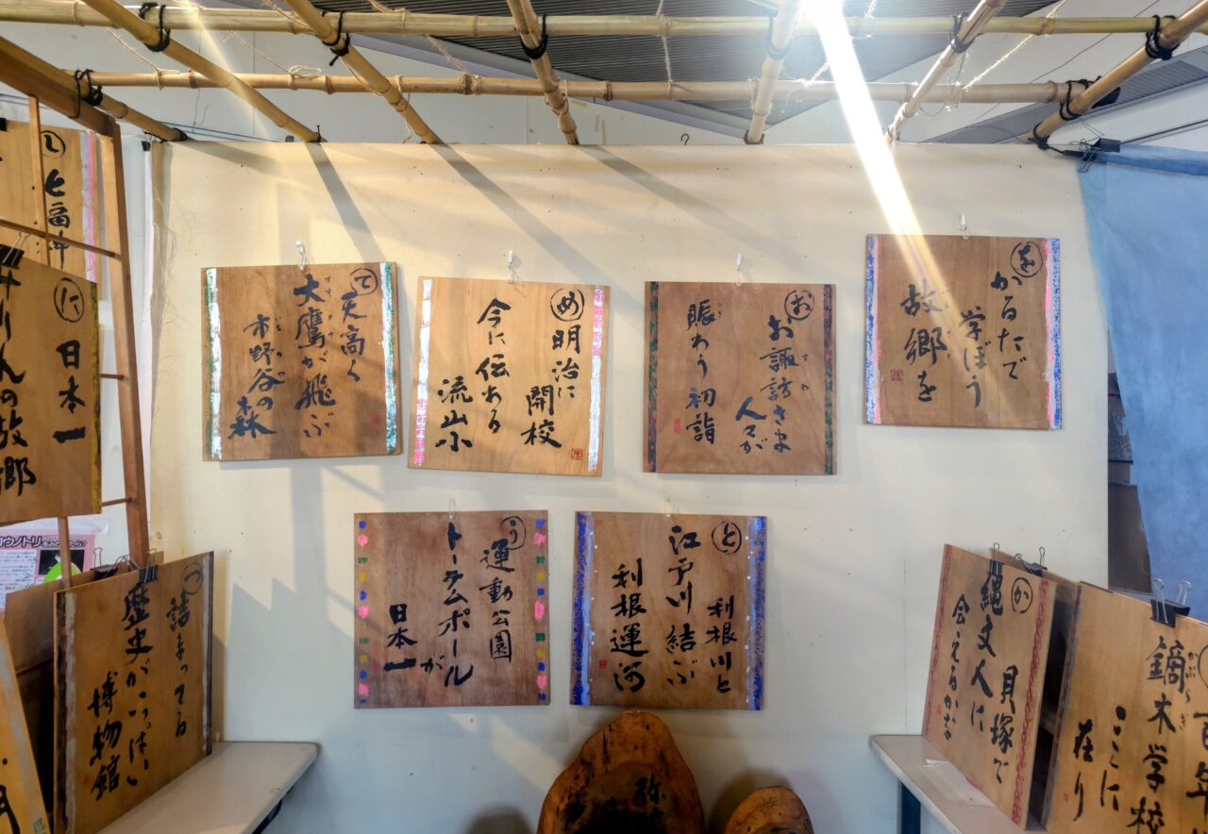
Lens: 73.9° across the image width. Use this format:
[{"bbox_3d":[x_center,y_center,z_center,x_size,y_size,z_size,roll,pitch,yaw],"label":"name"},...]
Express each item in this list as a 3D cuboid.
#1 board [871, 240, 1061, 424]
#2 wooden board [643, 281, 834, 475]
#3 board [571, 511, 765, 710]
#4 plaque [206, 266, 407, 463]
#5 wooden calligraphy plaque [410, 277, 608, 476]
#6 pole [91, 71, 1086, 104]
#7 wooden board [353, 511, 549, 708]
[{"bbox_3d":[0.842,-0.200,1.888,0.453,0.449,0.012,1,-1,0],"label":"board"},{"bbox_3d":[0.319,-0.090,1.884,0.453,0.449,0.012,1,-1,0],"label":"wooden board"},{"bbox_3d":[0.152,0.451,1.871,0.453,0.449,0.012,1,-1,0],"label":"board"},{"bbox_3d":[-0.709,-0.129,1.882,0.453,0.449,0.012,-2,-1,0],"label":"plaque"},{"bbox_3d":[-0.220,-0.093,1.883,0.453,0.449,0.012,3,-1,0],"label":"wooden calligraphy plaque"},{"bbox_3d":[-0.013,-0.680,1.655,2.115,0.040,0.040,0,-1,-2],"label":"pole"},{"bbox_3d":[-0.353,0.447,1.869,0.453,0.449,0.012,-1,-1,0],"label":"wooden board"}]

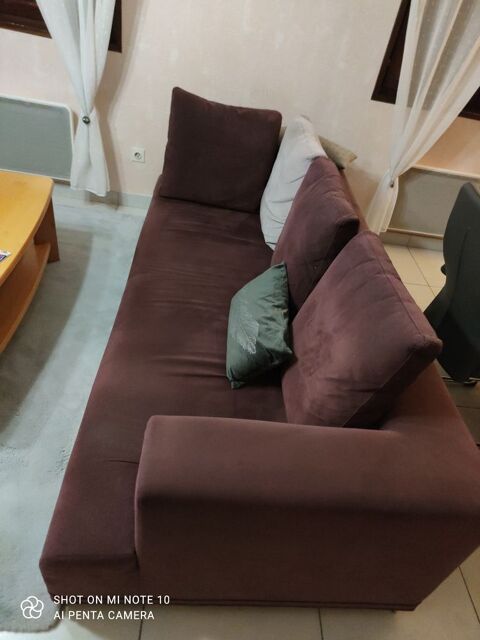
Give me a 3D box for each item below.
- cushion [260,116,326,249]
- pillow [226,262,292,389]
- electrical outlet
[{"bbox_3d":[0.241,-0.577,1.984,0.170,0.480,0.490,20,36,-16],"label":"cushion"},{"bbox_3d":[0.067,-0.008,1.499,0.135,0.270,0.460,43,27,-29],"label":"pillow"},{"bbox_3d":[-0.585,-0.942,2.545,0.081,0.081,0.020,6,39,-5],"label":"electrical outlet"}]

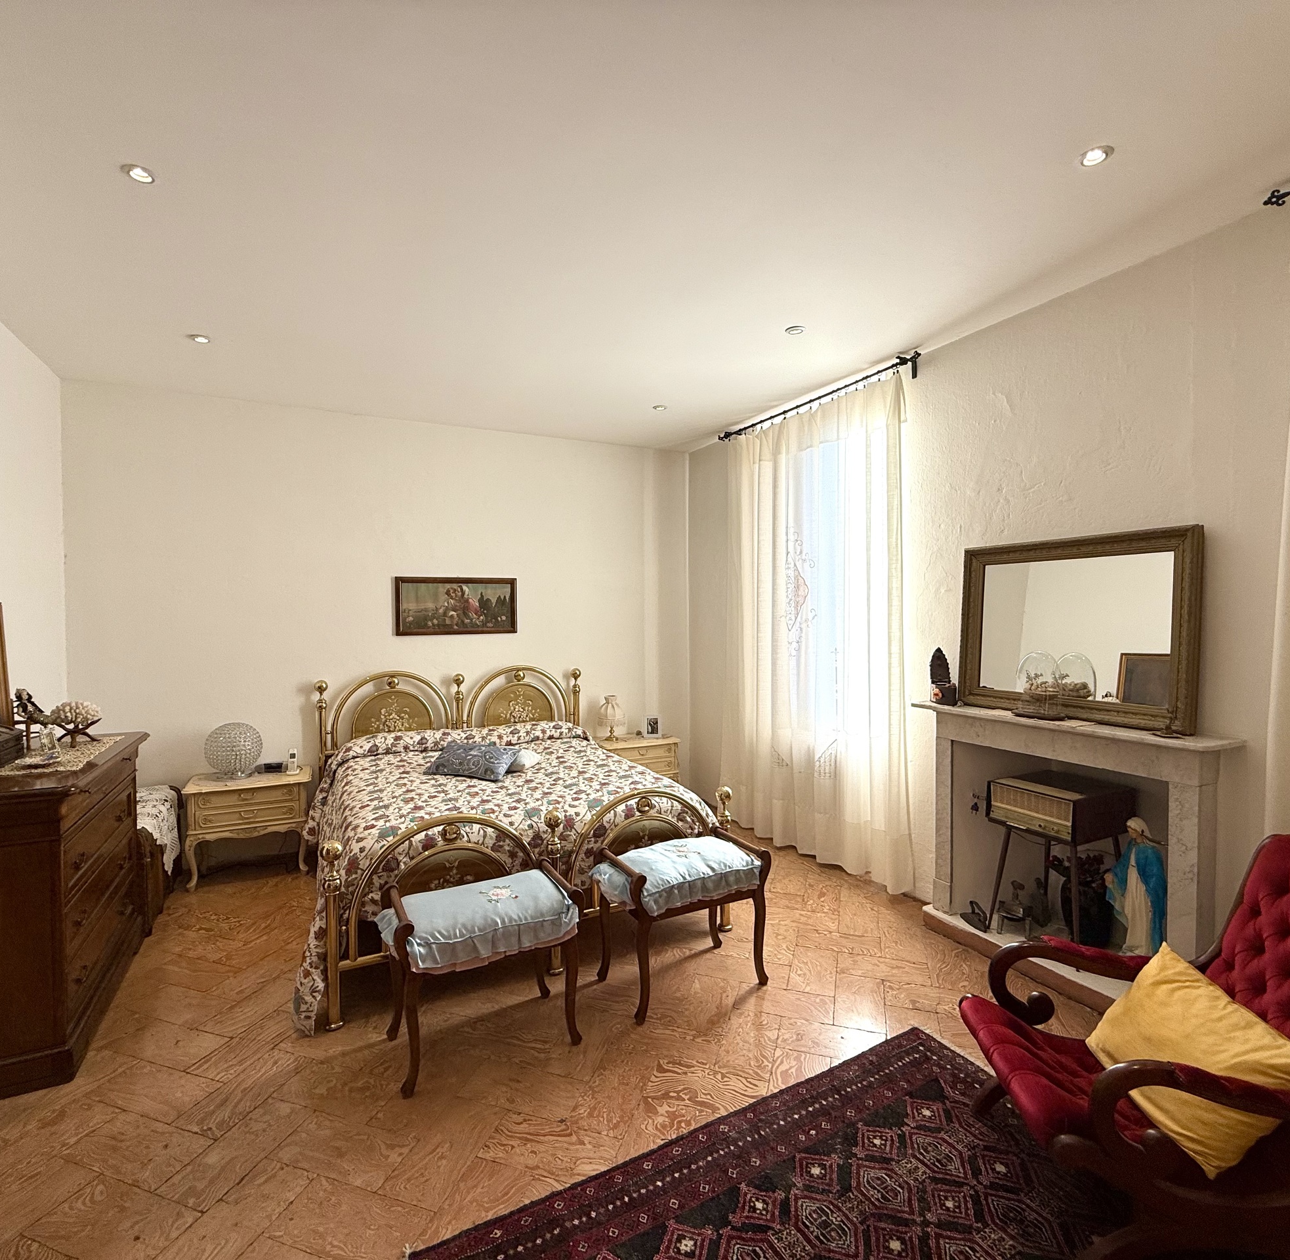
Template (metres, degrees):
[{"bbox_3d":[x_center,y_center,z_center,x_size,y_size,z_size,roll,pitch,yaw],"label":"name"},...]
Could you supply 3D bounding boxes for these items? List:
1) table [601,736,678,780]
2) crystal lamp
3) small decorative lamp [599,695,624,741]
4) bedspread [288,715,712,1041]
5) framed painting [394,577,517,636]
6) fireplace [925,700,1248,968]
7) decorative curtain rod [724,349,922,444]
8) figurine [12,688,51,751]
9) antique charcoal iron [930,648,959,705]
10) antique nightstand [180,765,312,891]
[{"bbox_3d":[-0.080,1.091,5.143,0.607,0.539,0.407,-1,2,-27],"label":"table"},{"bbox_3d":[-2.382,0.705,3.953,0.296,0.321,0.296,-1,2,-27],"label":"crystal lamp"},{"bbox_3d":[-0.246,0.656,5.071,0.218,0.340,0.222,0,1,0],"label":"small decorative lamp"},{"bbox_3d":[-0.819,1.038,3.734,1.930,0.740,2.020,-1,2,-26],"label":"bedspread"},{"bbox_3d":[-1.299,-0.162,4.731,0.827,0.392,0.033,-1,2,-27],"label":"framed painting"},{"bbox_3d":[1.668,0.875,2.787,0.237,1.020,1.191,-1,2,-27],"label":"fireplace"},{"bbox_3d":[0.943,-1.333,4.071,0.100,0.085,1.750,-1,2,-26],"label":"decorative curtain rod"},{"bbox_3d":[-2.541,0.364,2.808,0.110,0.250,0.120,0,2,15],"label":"figurine"},{"bbox_3d":[1.451,0.217,3.279,0.110,0.280,0.175,0,1,-6],"label":"antique charcoal iron"},{"bbox_3d":[-2.292,1.128,3.978,0.619,0.539,0.466,-1,2,-27],"label":"antique nightstand"}]

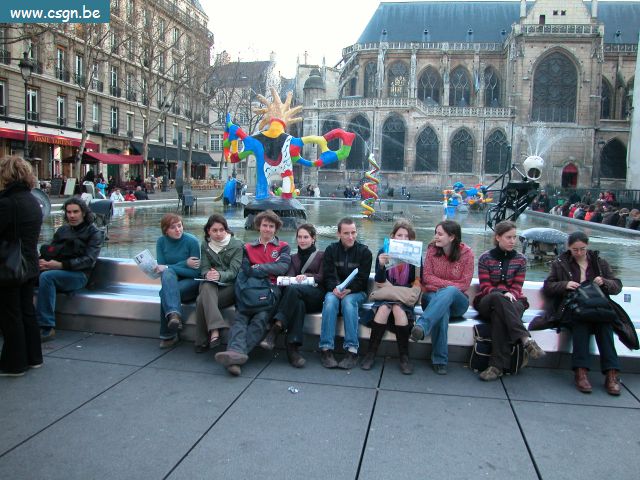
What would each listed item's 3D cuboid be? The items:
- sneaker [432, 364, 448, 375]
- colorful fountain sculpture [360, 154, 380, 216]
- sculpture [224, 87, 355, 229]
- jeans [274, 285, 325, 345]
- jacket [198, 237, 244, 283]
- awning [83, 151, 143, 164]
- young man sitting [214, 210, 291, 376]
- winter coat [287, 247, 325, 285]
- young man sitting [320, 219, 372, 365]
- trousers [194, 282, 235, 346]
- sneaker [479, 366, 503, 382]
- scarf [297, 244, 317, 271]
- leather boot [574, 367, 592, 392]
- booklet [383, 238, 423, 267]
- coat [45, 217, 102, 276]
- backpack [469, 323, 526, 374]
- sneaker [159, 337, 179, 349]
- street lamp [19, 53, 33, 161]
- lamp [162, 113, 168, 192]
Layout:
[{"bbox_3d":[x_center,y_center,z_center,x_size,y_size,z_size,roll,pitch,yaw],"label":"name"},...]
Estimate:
[{"bbox_3d":[0.999,1.043,4.381,0.100,0.110,0.260,1,6,-1],"label":"sneaker"},{"bbox_3d":[1.959,-2.117,20.000,0.720,2.400,0.720,2,6,12],"label":"colorful fountain sculpture"},{"bbox_3d":[-0.777,-2.122,13.400,3.300,3.550,1.700,0,6,-3],"label":"sculpture"},{"bbox_3d":[-0.162,0.633,4.614,0.380,0.500,0.660,3,7,20],"label":"jeans"},{"bbox_3d":[-0.967,0.237,5.080,0.450,0.520,0.370,1,6,0],"label":"jacket"},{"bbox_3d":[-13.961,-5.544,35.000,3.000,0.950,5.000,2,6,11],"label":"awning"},{"bbox_3d":[-0.551,0.402,4.566,0.520,1.280,1.020,2,6,14],"label":"young man sitting"},{"bbox_3d":[-0.129,0.271,4.713,0.420,0.460,0.340,2,6,13],"label":"winter coat"},{"bbox_3d":[0.230,0.415,4.660,0.490,1.230,0.730,1,6,6],"label":"young man sitting"},{"bbox_3d":[-1.010,0.658,4.980,0.390,0.600,0.570,1,6,0],"label":"trousers"},{"bbox_3d":[1.396,1.061,4.163,0.270,0.115,0.105,-3,7,-31],"label":"sneaker"},{"bbox_3d":[-0.111,0.152,4.656,0.190,0.240,0.170,2,6,14],"label":"scarf"},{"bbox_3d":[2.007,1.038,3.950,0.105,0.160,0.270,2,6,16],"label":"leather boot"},{"bbox_3d":[0.704,0.107,4.420,0.320,0.220,0.050,5,2,8],"label":"booklet"},{"bbox_3d":[-2.562,0.083,5.380,0.540,0.570,0.450,7,8,43],"label":"coat"},{"bbox_3d":[1.471,0.889,4.290,0.420,0.380,0.170,2,6,12],"label":"backpack"},{"bbox_3d":[-1.428,0.946,4.880,0.100,0.100,0.260,2,6,19],"label":"sneaker"},{"bbox_3d":[-11.207,-4.433,19.700,0.580,5.300,0.580,2,6,12],"label":"street lamp"},{"bbox_3d":[-9.222,-5.659,31.000,0.550,5.500,0.550,2,6,11],"label":"lamp"}]

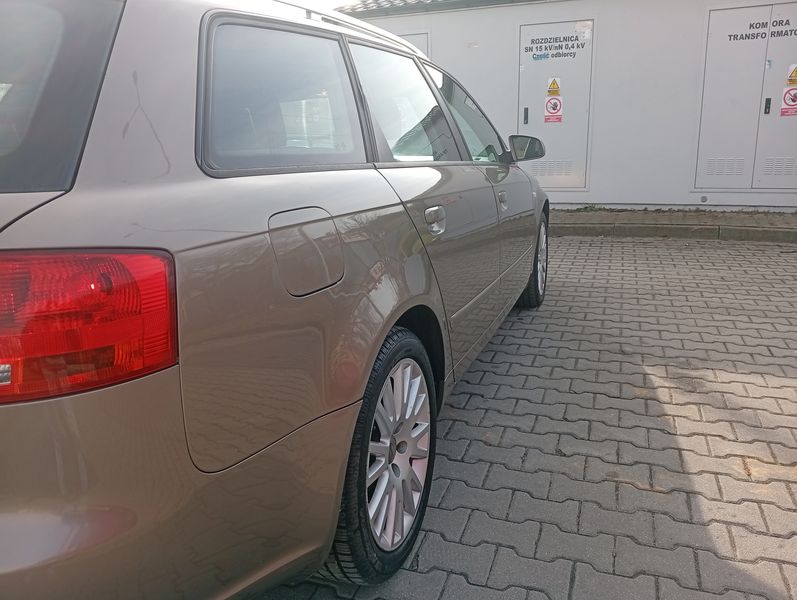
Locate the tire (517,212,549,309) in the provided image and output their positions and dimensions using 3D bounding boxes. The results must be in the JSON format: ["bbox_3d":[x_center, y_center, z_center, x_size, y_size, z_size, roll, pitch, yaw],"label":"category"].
[{"bbox_3d":[0.816,-0.278,4.004,0.235,0.640,0.640,3,15,20],"label":"tire"}]

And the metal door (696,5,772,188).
[{"bbox_3d":[3.777,-2.250,7.054,0.599,1.952,0.050,4,15,22],"label":"metal door"}]

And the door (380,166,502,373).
[{"bbox_3d":[0.160,-0.095,2.107,0.150,0.730,1.190,3,15,20],"label":"door"}]

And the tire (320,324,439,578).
[{"bbox_3d":[-0.094,0.369,1.612,0.235,0.640,0.640,3,15,20],"label":"tire"}]

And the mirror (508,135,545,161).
[{"bbox_3d":[0.638,-0.758,3.115,0.183,0.130,0.115,3,15,20],"label":"mirror"}]

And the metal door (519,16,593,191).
[{"bbox_3d":[1.943,-2.404,7.791,0.870,1.971,0.050,4,15,22],"label":"metal door"}]

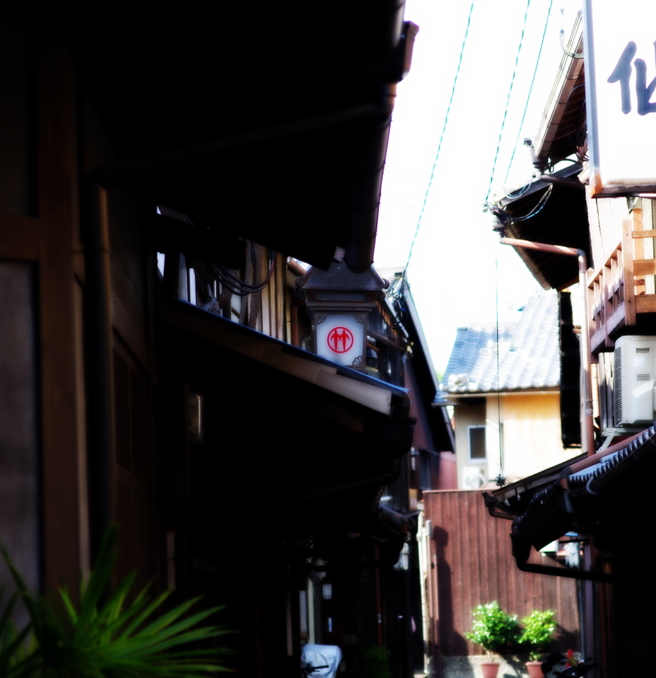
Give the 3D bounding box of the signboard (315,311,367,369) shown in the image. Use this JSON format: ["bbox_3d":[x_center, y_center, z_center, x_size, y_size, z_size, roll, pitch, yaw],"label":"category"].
[{"bbox_3d":[0.081,0.016,18.500,0.330,0.360,0.290,-2,-5,0],"label":"signboard"}]

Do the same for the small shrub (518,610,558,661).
[{"bbox_3d":[3.445,4.859,49.000,0.630,0.860,0.600,-2,-5,0],"label":"small shrub"}]

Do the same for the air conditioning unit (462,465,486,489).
[{"bbox_3d":[2.759,2.740,57.300,0.290,0.550,0.780,-3,-5,11],"label":"air conditioning unit"}]

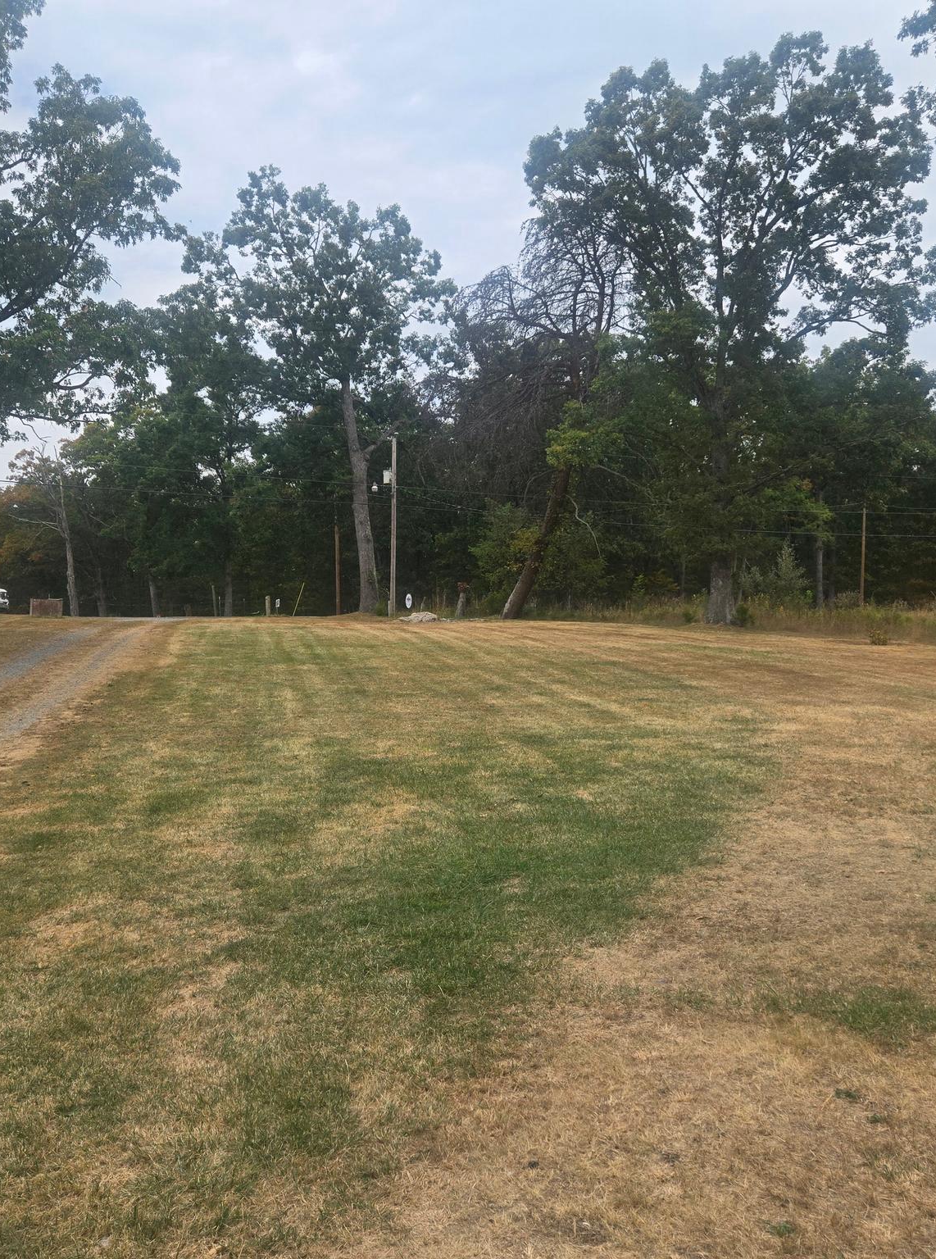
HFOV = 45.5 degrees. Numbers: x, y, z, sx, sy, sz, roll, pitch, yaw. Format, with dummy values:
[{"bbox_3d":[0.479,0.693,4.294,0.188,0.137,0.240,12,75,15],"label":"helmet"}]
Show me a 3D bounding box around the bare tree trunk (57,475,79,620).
[{"bbox_3d":[-20.080,-4.210,56.000,1.120,7.180,0.850,0,1,0],"label":"bare tree trunk"}]

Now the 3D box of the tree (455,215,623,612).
[{"bbox_3d":[3.034,-8.694,46.135,7.217,16.585,6.856,0,3,0],"label":"tree"}]

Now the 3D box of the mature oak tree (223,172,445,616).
[{"bbox_3d":[-5.938,-10.596,50.063,10.391,19.846,10.391,0,3,0],"label":"mature oak tree"}]

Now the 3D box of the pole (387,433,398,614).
[{"bbox_3d":[-3.279,-4.404,48.328,0.330,7.789,0.330,0,3,0],"label":"pole"}]

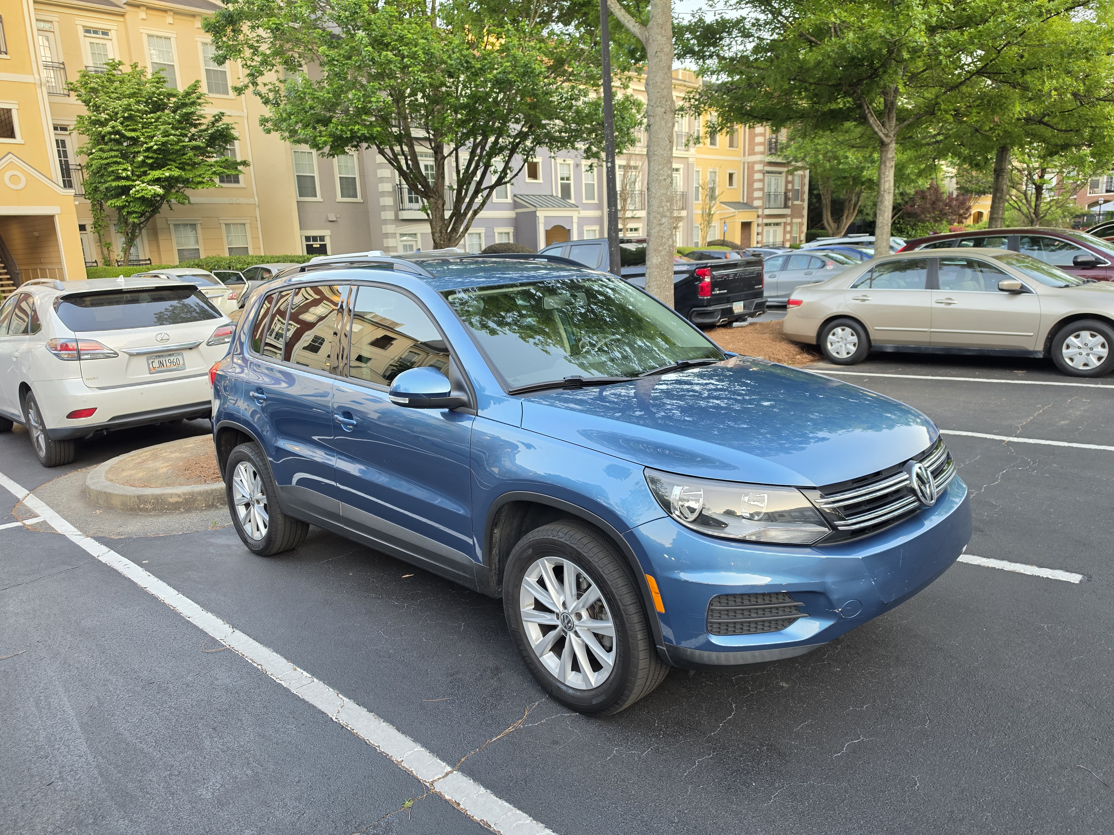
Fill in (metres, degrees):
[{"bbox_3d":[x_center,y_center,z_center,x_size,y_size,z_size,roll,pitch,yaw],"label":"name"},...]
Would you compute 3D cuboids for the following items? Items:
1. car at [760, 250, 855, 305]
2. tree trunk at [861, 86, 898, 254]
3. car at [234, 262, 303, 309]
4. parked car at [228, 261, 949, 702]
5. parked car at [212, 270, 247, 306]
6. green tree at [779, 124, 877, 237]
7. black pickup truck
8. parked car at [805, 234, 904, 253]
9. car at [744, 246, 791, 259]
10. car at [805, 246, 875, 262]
[{"bbox_3d":[6.200,-3.620,19.300,1.830,1.440,4.710,-14,16,-41],"label":"car"},{"bbox_3d":[6.450,-4.150,14.700,0.680,4.600,0.550,-2,13,0],"label":"tree trunk"},{"bbox_3d":[-7.650,-3.770,21.500,4.700,1.450,1.820,9,17,40],"label":"car"},{"bbox_3d":[-0.354,-0.050,4.037,4.430,1.690,1.840,7,16,44],"label":"parked car"},{"bbox_3d":[-9.000,-3.700,19.900,4.600,1.580,1.820,9,17,42],"label":"parked car"},{"bbox_3d":[13.500,-11.000,37.000,5.000,7.000,4.800,-2,13,0],"label":"green tree"},{"bbox_3d":[0.790,-2.280,13.700,5.890,1.970,2.060,9,17,44],"label":"black pickup truck"},{"bbox_3d":[9.450,-4.800,23.000,4.650,1.660,1.820,9,17,44],"label":"parked car"},{"bbox_3d":[10.850,-7.900,37.200,4.600,1.470,1.820,10,18,43],"label":"car"},{"bbox_3d":[8.050,-4.170,21.100,4.600,1.470,1.820,9,17,44],"label":"car"}]

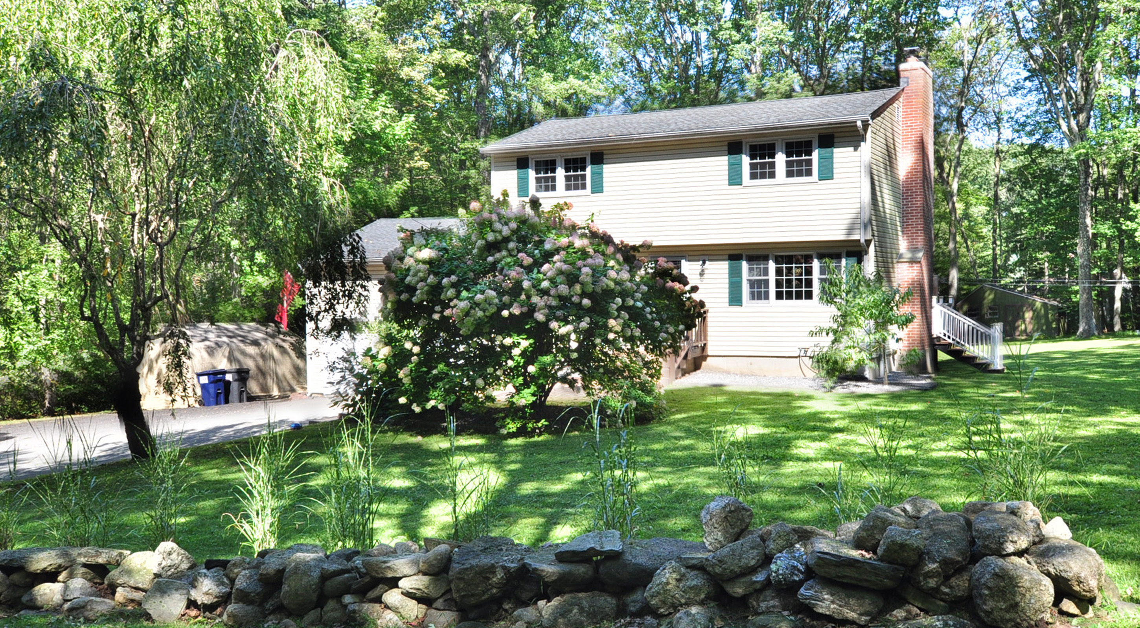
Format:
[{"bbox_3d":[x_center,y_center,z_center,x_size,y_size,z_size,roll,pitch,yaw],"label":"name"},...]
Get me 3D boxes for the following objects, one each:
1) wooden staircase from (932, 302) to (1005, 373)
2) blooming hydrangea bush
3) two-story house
[{"bbox_3d":[10.682,0.586,25.537,1.750,1.790,1.150,0,2,27],"label":"wooden staircase"},{"bbox_3d":[-0.603,-0.203,14.957,5.350,3.310,4.700,-1,2,0],"label":"blooming hydrangea bush"},{"bbox_3d":[4.143,-2.528,25.963,10.200,7.700,8.250,0,2,27],"label":"two-story house"}]

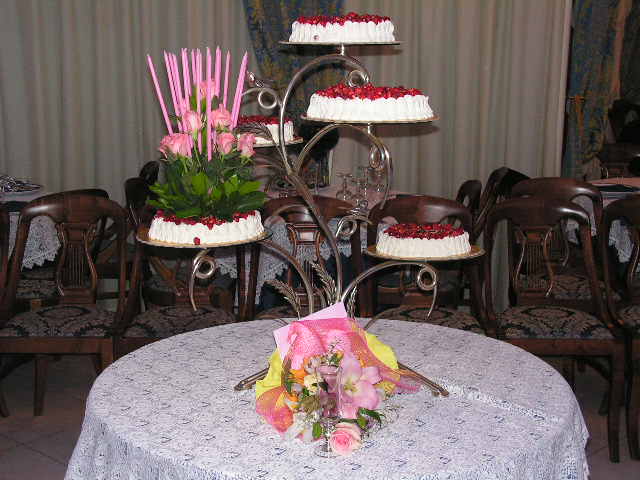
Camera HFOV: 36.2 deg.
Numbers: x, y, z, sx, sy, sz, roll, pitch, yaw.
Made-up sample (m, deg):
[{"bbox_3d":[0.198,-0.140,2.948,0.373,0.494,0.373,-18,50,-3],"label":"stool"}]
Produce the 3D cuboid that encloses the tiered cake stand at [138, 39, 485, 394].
[{"bbox_3d":[0.000,-0.099,2.392,0.780,0.770,0.730,0,12,0],"label":"tiered cake stand"}]

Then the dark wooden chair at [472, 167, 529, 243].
[{"bbox_3d":[0.750,0.126,4.778,0.540,0.920,0.480,-5,11,-25],"label":"dark wooden chair"}]

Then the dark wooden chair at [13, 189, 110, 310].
[{"bbox_3d":[-0.970,0.312,3.744,0.480,0.920,0.540,0,10,0],"label":"dark wooden chair"}]

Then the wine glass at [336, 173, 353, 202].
[{"bbox_3d":[0.120,-0.247,4.751,0.073,0.163,0.073,0,10,0],"label":"wine glass"}]

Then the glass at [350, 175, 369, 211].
[{"bbox_3d":[0.172,-0.213,4.392,0.073,0.160,0.073,0,12,0],"label":"glass"}]

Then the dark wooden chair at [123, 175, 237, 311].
[{"bbox_3d":[-0.600,0.183,4.463,0.540,0.920,0.480,3,11,14],"label":"dark wooden chair"}]

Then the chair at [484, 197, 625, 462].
[{"bbox_3d":[0.858,0.320,3.753,0.475,0.915,0.520,1,12,3],"label":"chair"}]

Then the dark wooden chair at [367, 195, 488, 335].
[{"bbox_3d":[0.418,0.320,3.753,0.475,0.915,0.520,0,12,0],"label":"dark wooden chair"}]

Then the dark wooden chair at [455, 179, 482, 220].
[{"bbox_3d":[0.460,0.171,4.453,0.520,0.915,0.475,1,12,6],"label":"dark wooden chair"}]

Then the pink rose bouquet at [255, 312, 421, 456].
[{"bbox_3d":[0.020,0.258,1.926,0.320,0.170,0.380,0,10,0],"label":"pink rose bouquet"}]

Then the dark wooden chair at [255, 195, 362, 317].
[{"bbox_3d":[-0.045,0.312,3.744,0.480,0.920,0.540,0,10,0],"label":"dark wooden chair"}]

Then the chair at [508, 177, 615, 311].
[{"bbox_3d":[1.060,0.218,4.266,0.480,0.920,0.540,0,10,0],"label":"chair"}]

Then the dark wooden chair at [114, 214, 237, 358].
[{"bbox_3d":[-0.512,0.320,3.753,0.475,0.915,0.520,0,12,0],"label":"dark wooden chair"}]

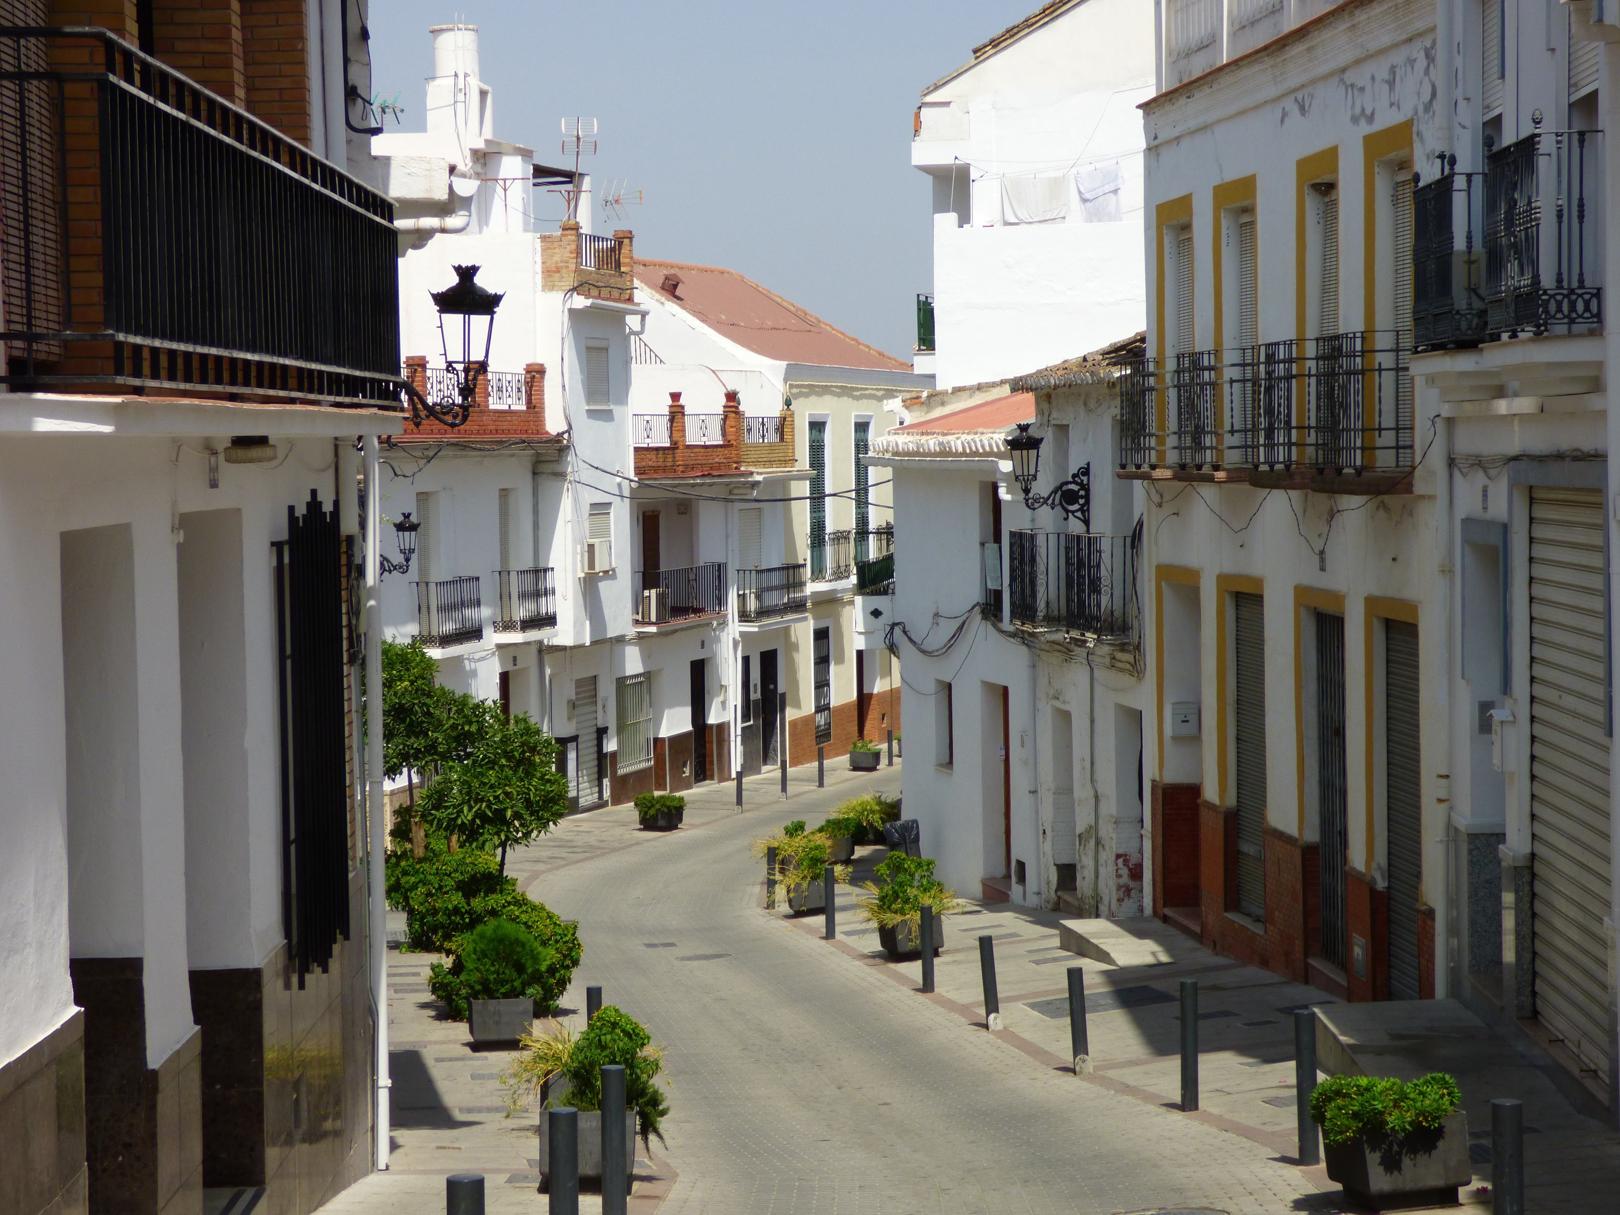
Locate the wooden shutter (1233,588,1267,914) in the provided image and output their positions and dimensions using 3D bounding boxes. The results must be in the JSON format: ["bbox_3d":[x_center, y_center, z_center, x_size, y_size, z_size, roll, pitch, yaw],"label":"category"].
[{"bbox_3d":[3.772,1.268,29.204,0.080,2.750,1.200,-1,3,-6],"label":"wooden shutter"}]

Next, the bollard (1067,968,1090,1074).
[{"bbox_3d":[1.842,2.830,23.400,0.110,0.725,0.110,-3,3,-6],"label":"bollard"}]

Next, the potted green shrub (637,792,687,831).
[{"bbox_3d":[-2.623,3.575,59.753,0.660,0.620,0.780,0,3,20],"label":"potted green shrub"}]

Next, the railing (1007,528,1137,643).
[{"bbox_3d":[2.702,-0.264,35.734,0.340,1.040,2.400,-2,3,-19],"label":"railing"}]

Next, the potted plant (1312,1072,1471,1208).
[{"bbox_3d":[2.699,2.423,15.747,0.510,0.540,0.780,-3,-1,-6],"label":"potted plant"}]

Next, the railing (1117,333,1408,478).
[{"bbox_3d":[3.460,-1.580,26.950,0.400,0.950,7.600,-1,3,-7],"label":"railing"}]

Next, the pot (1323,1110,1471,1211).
[{"bbox_3d":[2.722,2.487,15.748,0.465,0.410,0.750,-3,-1,-6],"label":"pot"}]

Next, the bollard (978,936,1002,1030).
[{"bbox_3d":[1.431,2.977,27.100,0.110,0.740,0.110,-5,3,-5],"label":"bollard"}]

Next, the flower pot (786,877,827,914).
[{"bbox_3d":[0.024,3.421,41.024,0.470,0.410,0.720,-1,3,-6],"label":"flower pot"}]

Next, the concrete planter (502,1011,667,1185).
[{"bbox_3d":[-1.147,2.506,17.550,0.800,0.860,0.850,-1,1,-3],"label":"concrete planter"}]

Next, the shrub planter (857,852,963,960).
[{"bbox_3d":[0.980,2.939,33.691,0.900,0.970,0.900,-1,3,-9],"label":"shrub planter"}]

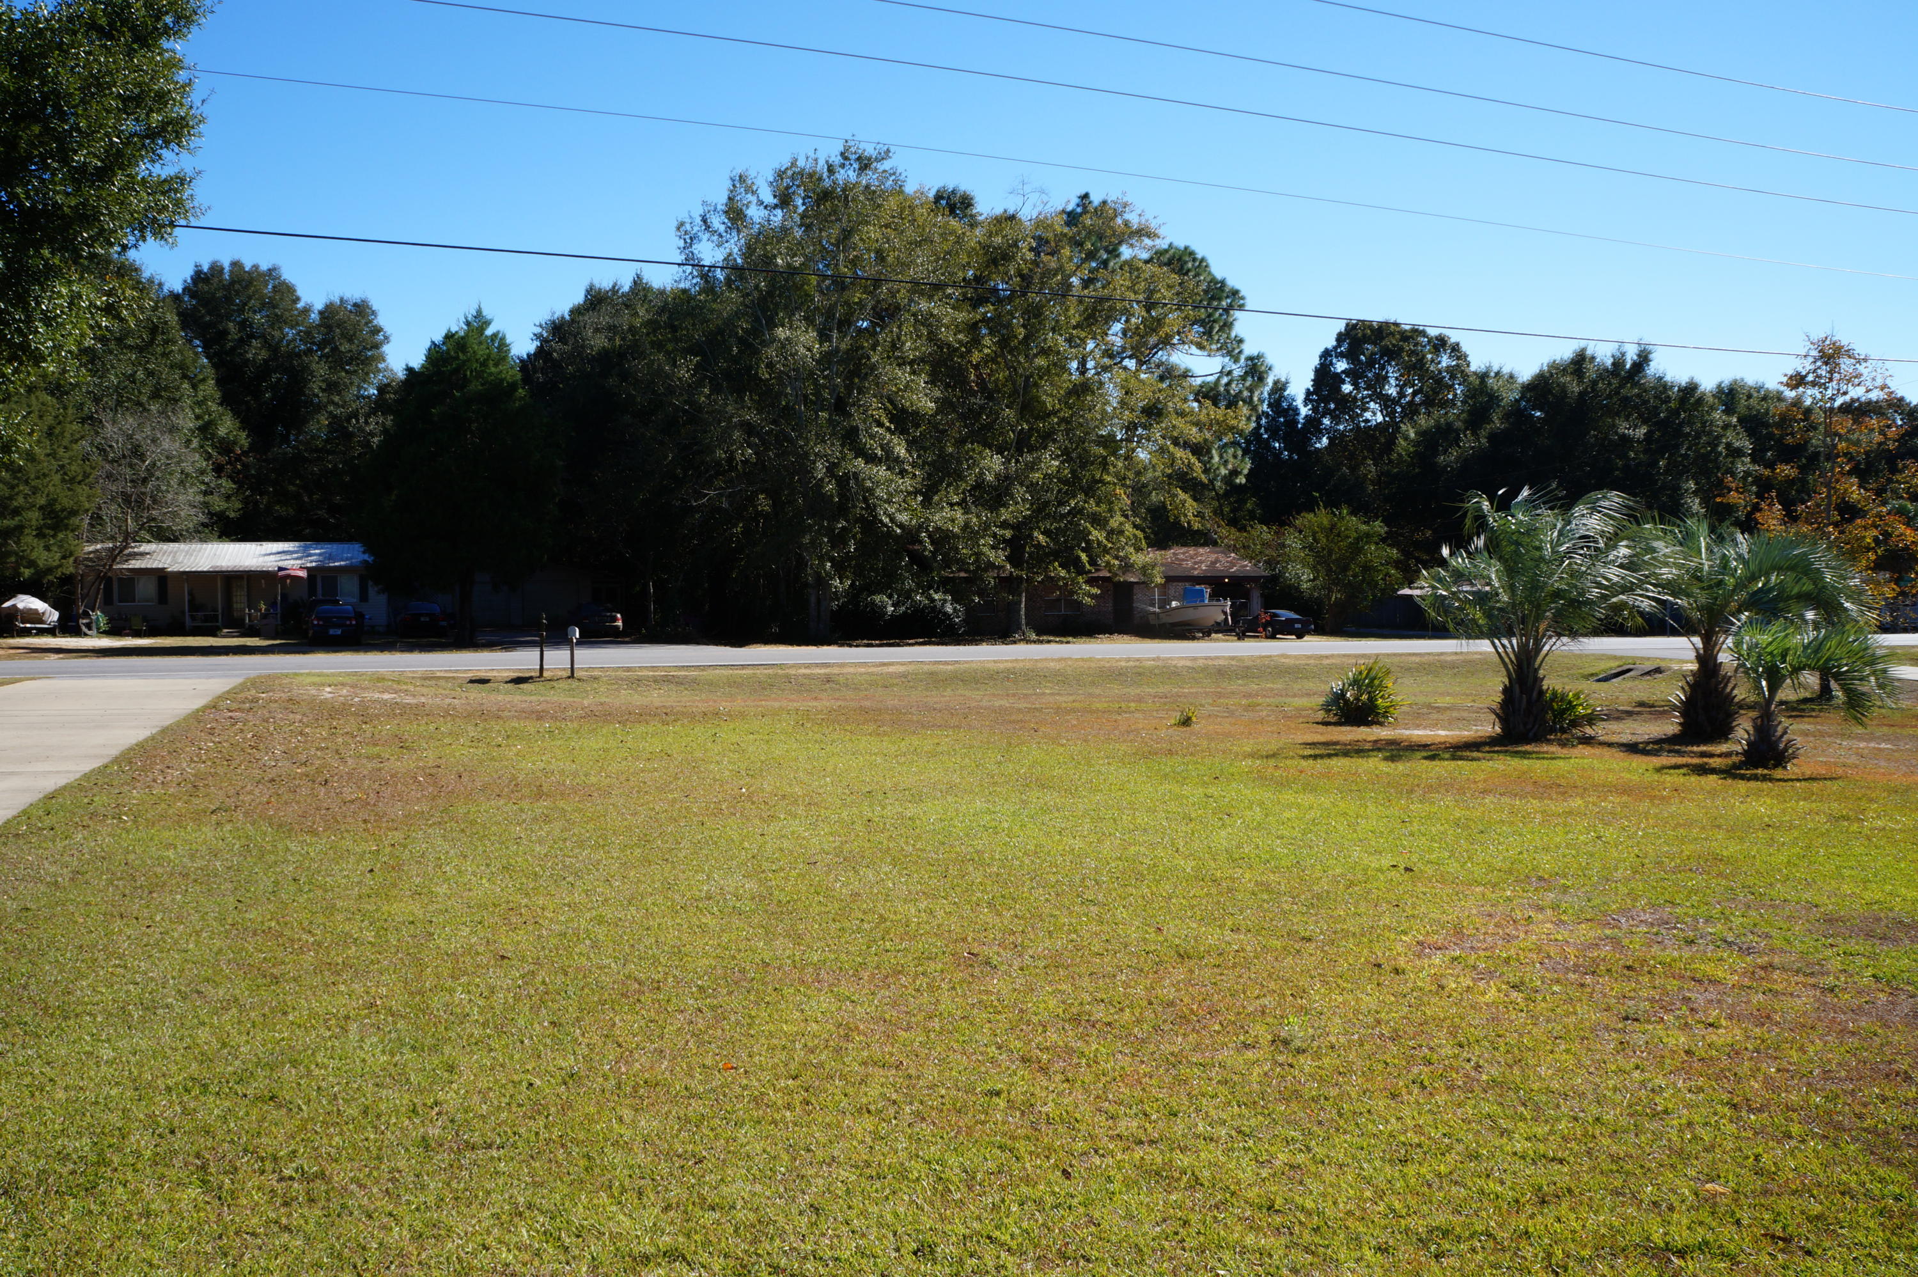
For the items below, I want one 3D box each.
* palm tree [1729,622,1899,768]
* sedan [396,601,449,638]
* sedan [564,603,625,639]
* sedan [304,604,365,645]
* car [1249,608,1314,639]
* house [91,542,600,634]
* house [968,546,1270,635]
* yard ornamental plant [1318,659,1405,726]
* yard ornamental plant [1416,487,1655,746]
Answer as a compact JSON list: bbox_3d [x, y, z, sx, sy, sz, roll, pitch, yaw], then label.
[{"bbox_3d":[8.180,0.521,13.682,1.450,1.400,1.420,0,2,31],"label":"palm tree"},{"bbox_3d":[-22.629,-0.792,60.682,1.800,1.430,4.700,-1,2,-20],"label":"sedan"},{"bbox_3d":[-15.799,-0.801,62.190,1.800,1.450,4.700,-1,2,-23],"label":"sedan"},{"bbox_3d":[-24.577,-0.537,56.573,1.830,1.490,4.950,-1,2,-23],"label":"sedan"},{"bbox_3d":[14.533,-0.721,66.945,1.780,1.320,4.600,-1,2,-16],"label":"car"},{"bbox_3d":[-25.583,-2.297,62.844,20.224,3.900,10.500,-1,2,-22],"label":"house"},{"bbox_3d":[5.632,-2.303,71.037,16.529,4.100,9.500,-1,2,-20],"label":"house"},{"bbox_3d":[5.060,0.676,18.389,1.020,0.840,1.000,0,2,16],"label":"yard ornamental plant"},{"bbox_3d":[6.589,-0.254,16.364,2.600,2.850,2.600,0,2,22],"label":"yard ornamental plant"}]

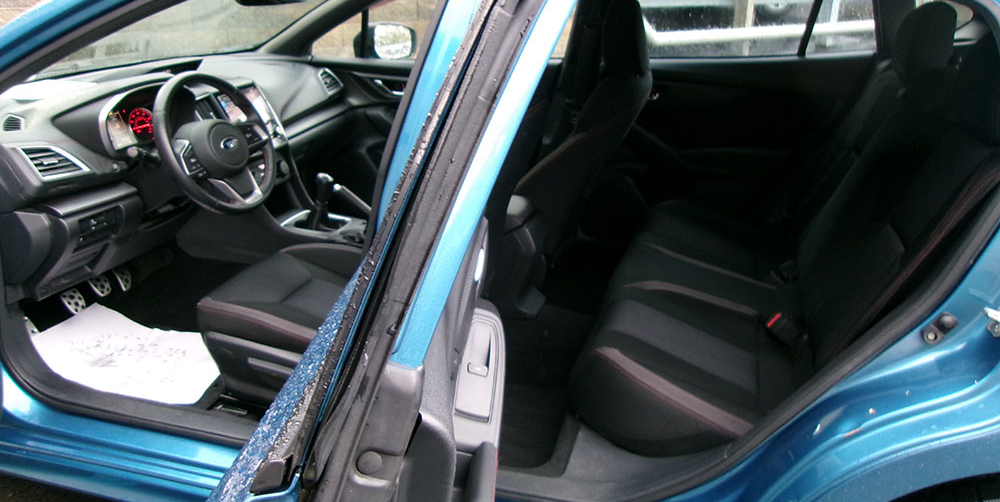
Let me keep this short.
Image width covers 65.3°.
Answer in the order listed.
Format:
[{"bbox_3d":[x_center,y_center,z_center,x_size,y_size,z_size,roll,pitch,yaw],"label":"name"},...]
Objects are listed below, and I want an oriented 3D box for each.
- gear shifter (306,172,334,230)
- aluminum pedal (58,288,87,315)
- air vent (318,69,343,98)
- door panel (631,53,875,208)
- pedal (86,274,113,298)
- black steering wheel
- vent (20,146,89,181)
[{"bbox_3d":[-0.517,-0.143,2.248,0.062,0.165,0.056,14,24,13],"label":"gear shifter"},{"bbox_3d":[-1.155,0.137,2.111,0.025,0.067,0.060,-33,7,26],"label":"aluminum pedal"},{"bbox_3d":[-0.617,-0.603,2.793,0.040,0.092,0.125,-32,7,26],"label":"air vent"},{"bbox_3d":[0.783,-0.342,2.512,0.790,0.570,0.130,6,22,17],"label":"door panel"},{"bbox_3d":[-1.132,0.099,2.204,0.025,0.066,0.062,-33,7,26],"label":"pedal"},{"bbox_3d":[-0.678,-0.255,1.867,0.110,0.370,0.370,-19,13,24],"label":"black steering wheel"},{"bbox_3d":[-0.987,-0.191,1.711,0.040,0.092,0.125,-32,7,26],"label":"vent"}]

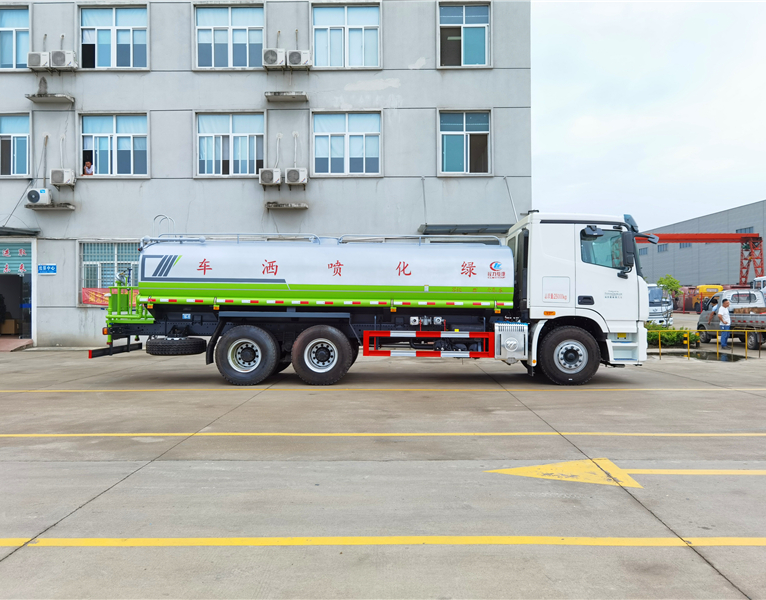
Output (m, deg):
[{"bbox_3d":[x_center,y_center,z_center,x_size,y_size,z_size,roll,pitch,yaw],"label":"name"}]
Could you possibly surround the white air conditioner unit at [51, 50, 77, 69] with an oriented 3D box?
[{"bbox_3d":[-10.439,-7.849,20.509,0.784,0.575,0.290,0,0,2],"label":"white air conditioner unit"}]

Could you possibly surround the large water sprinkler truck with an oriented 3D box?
[{"bbox_3d":[-0.150,-0.055,12.500,10.250,3.170,2.600,0,0,0],"label":"large water sprinkler truck"}]

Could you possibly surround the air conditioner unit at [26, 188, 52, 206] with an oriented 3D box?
[{"bbox_3d":[-10.699,-3.218,19.450,0.770,0.500,0.290,0,0,0],"label":"air conditioner unit"}]

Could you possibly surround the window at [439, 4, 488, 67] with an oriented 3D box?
[{"bbox_3d":[2.676,-8.671,20.524,1.636,2.026,0.130,0,0,2],"label":"window"}]

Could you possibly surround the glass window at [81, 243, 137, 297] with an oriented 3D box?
[{"bbox_3d":[-8.509,-0.843,19.850,2.230,1.970,0.150,0,0,0],"label":"glass window"}]

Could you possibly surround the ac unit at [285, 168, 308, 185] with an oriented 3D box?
[{"bbox_3d":[-2.780,-3.989,20.257,0.726,0.514,0.290,0,0,2],"label":"ac unit"}]

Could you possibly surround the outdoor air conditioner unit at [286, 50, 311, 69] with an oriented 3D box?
[{"bbox_3d":[-2.610,-7.512,19.450,0.770,0.530,0.290,0,0,0],"label":"outdoor air conditioner unit"}]

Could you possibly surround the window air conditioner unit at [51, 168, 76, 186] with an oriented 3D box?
[{"bbox_3d":[-10.467,-4.005,20.510,0.794,0.524,0.290,0,0,2],"label":"window air conditioner unit"}]

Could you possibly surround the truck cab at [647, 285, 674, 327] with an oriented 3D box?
[{"bbox_3d":[13.639,0.289,31.844,1.850,2.100,1.750,0,0,7],"label":"truck cab"}]

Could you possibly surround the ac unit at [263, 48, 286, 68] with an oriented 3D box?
[{"bbox_3d":[-3.508,-7.817,20.281,0.757,0.552,0.290,0,0,2],"label":"ac unit"}]

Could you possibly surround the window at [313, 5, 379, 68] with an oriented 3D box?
[{"bbox_3d":[-1.161,-8.374,19.850,2.130,1.990,0.150,0,0,0],"label":"window"}]

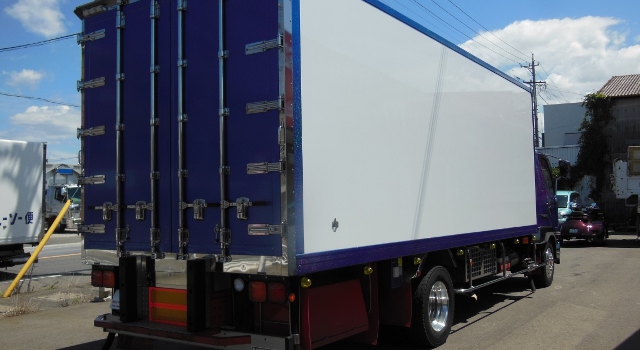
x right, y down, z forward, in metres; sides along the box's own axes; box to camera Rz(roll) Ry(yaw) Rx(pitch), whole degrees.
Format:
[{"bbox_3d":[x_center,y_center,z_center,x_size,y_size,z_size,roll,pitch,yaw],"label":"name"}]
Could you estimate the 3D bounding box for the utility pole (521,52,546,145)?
[{"bbox_3d":[14.436,-2.526,41.892,1.700,11.122,0.600,-3,-3,33],"label":"utility pole"}]

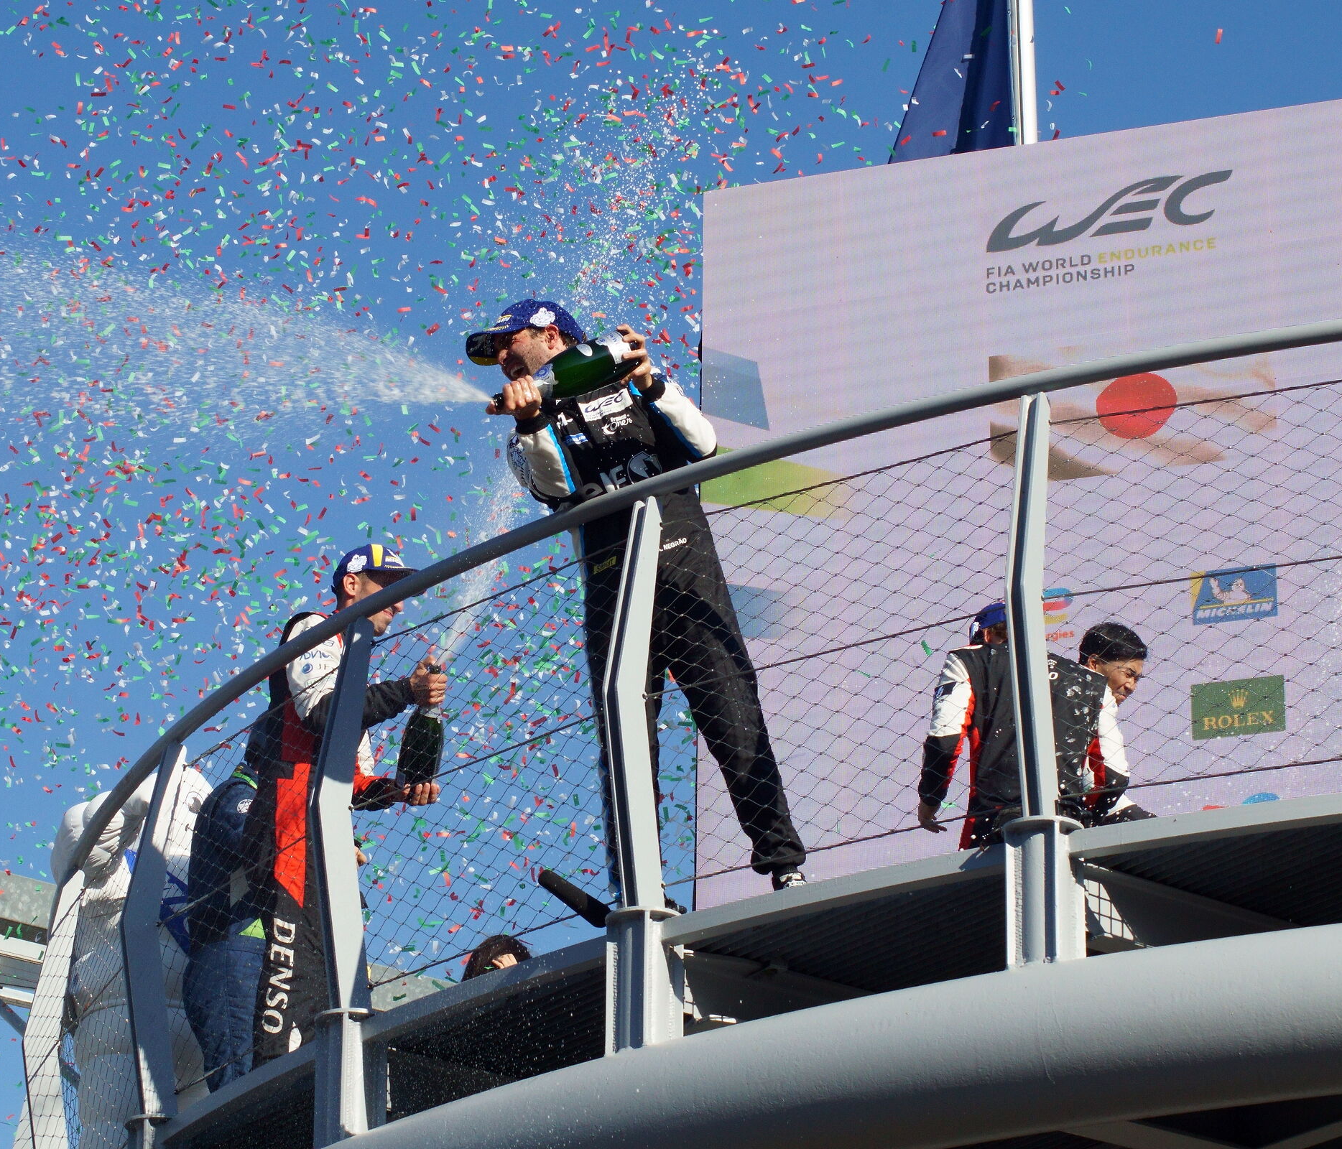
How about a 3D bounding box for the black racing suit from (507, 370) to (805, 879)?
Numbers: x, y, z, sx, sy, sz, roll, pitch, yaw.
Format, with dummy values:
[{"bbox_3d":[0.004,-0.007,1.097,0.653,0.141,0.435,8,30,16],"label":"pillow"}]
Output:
[{"bbox_3d":[-0.036,0.153,12.269,0.728,1.470,0.480,-4,-23,10],"label":"black racing suit"}]

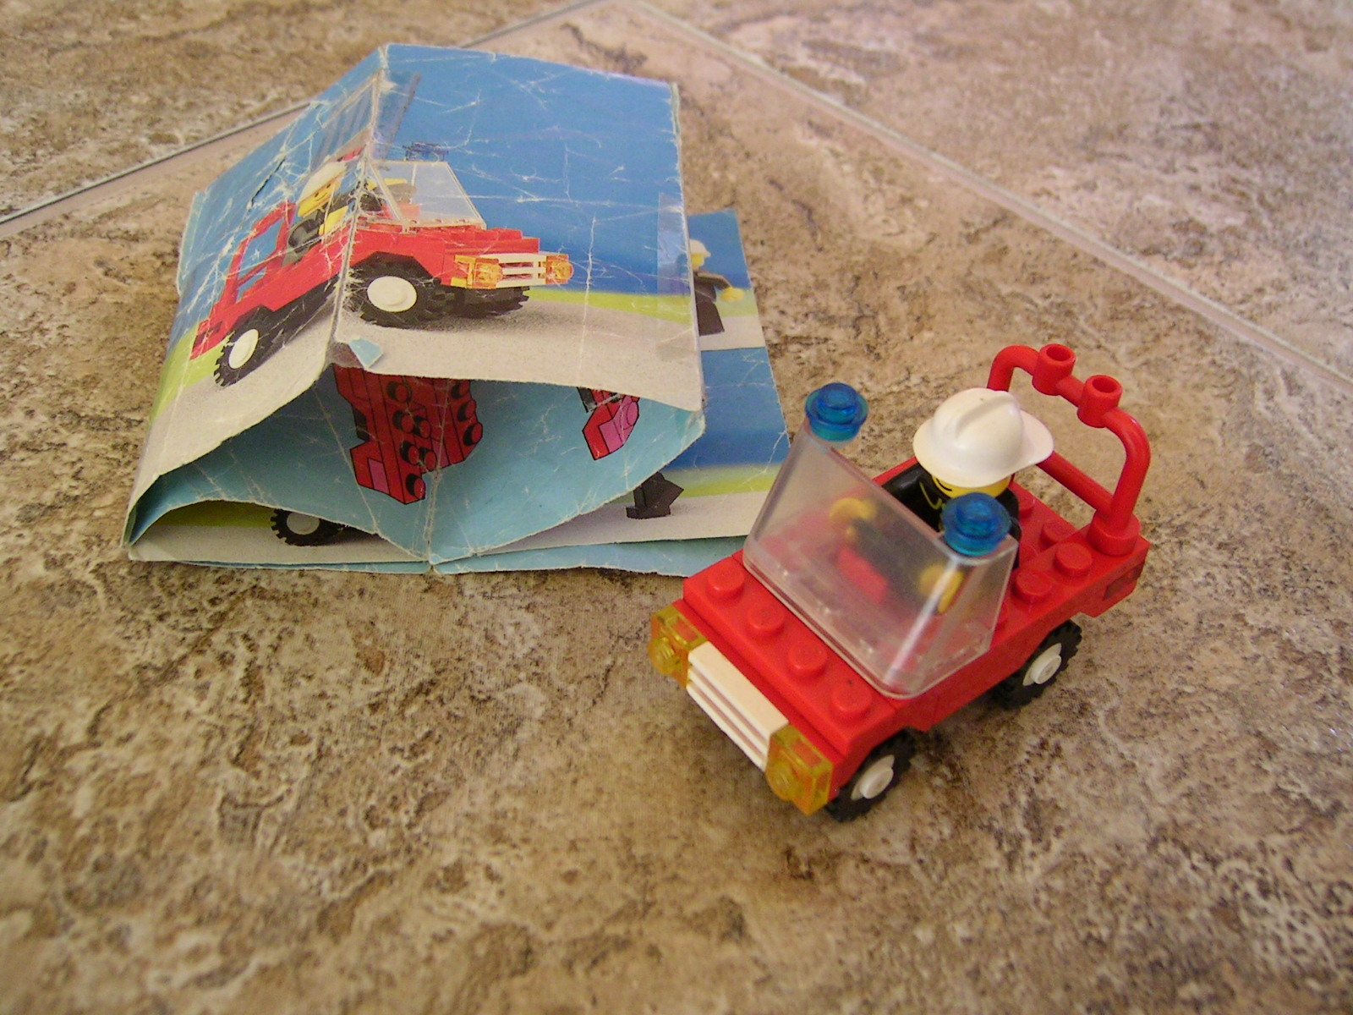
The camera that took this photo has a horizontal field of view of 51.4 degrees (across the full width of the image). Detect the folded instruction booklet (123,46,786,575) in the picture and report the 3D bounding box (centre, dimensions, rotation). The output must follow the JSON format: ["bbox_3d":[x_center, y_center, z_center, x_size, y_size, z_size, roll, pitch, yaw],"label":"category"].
[{"bbox_3d":[-0.037,-0.039,0.240,0.109,0.031,0.115,-2,44,-5],"label":"folded instruction booklet"}]

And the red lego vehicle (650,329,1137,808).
[{"bbox_3d":[0.031,0.006,0.185,0.063,0.044,0.034,-26,50,-27],"label":"red lego vehicle"}]

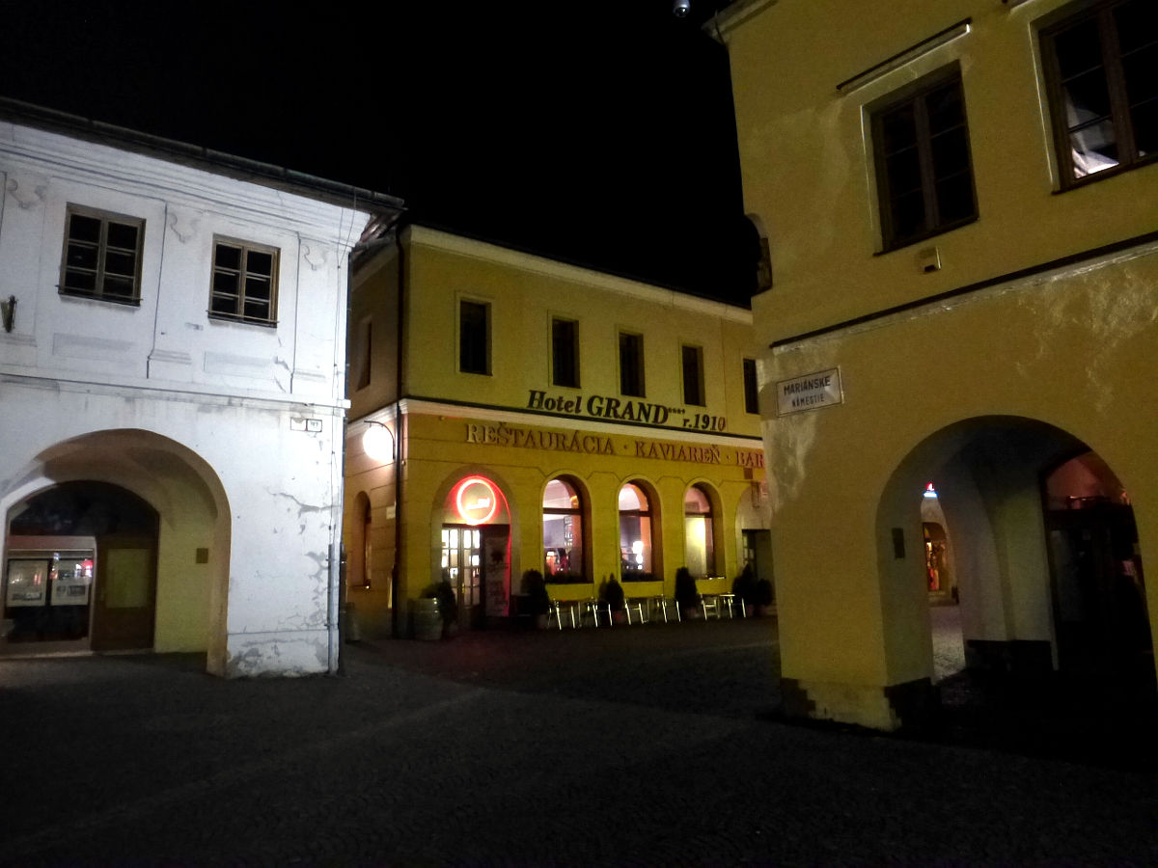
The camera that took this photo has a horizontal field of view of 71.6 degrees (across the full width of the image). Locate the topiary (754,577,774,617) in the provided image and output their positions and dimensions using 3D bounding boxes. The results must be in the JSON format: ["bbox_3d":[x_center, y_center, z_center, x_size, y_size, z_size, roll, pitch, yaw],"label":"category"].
[{"bbox_3d":[6.035,5.373,26.422,0.640,1.290,0.640,-2,-11,0],"label":"topiary"}]

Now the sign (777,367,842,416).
[{"bbox_3d":[2.474,-0.443,8.705,0.030,0.386,0.773,8,-15,-41],"label":"sign"}]

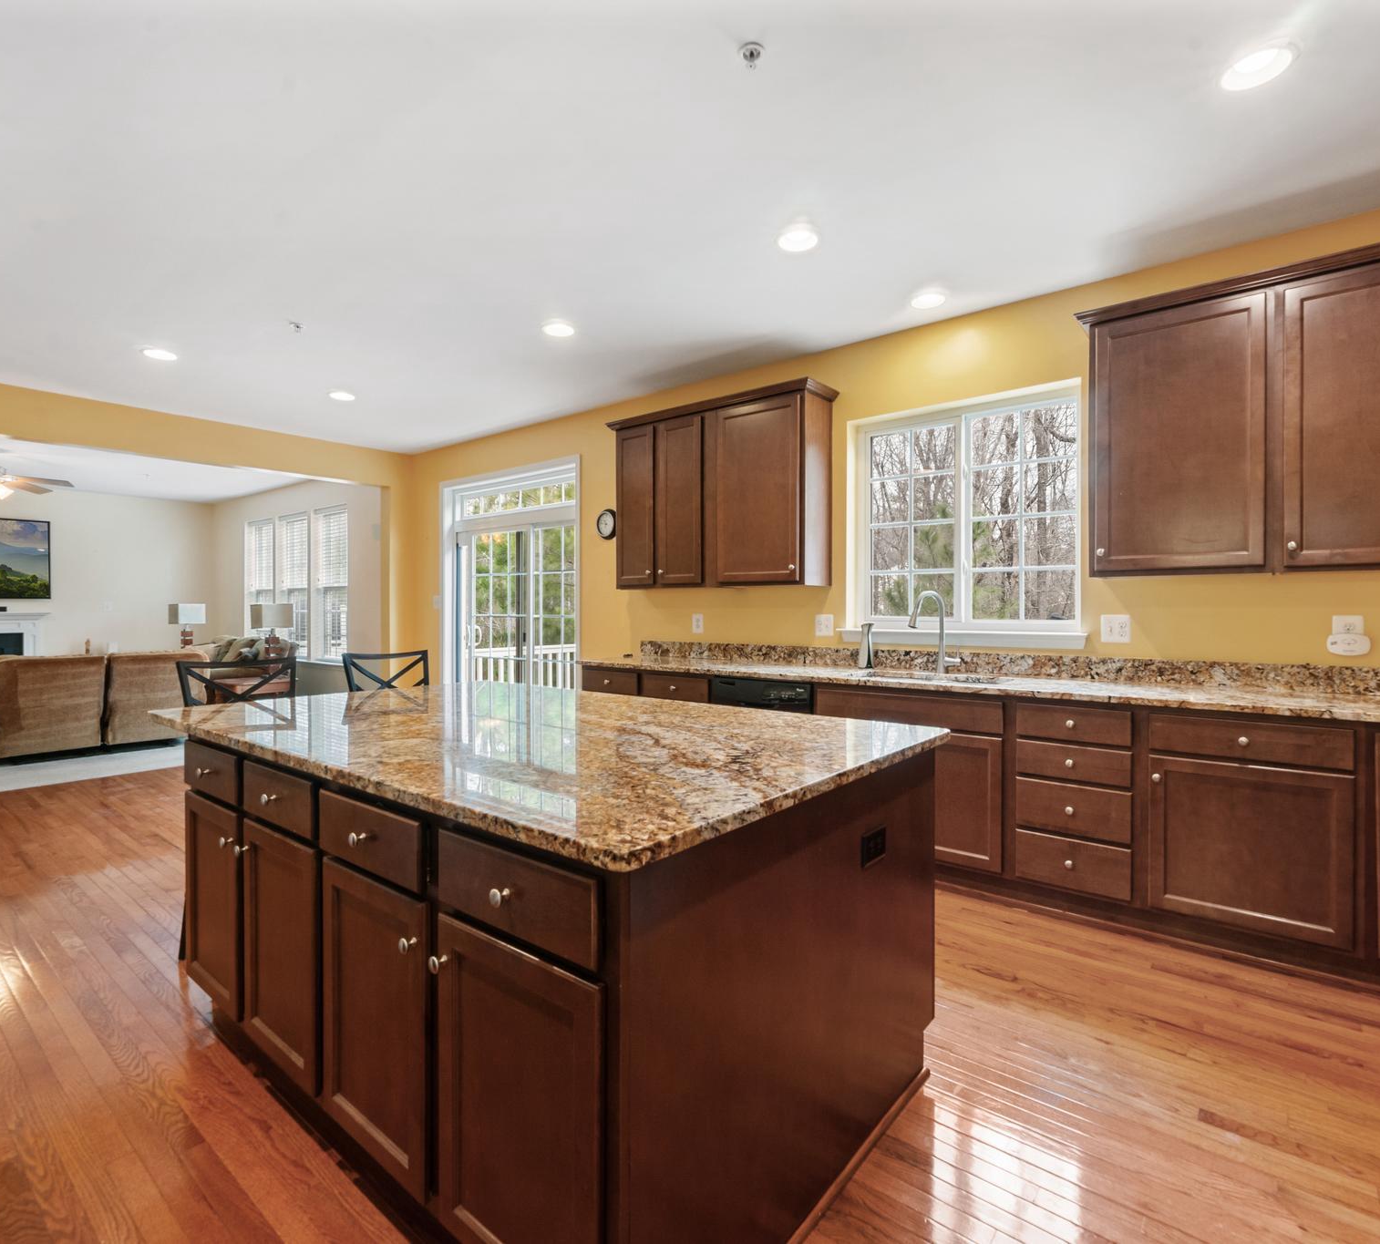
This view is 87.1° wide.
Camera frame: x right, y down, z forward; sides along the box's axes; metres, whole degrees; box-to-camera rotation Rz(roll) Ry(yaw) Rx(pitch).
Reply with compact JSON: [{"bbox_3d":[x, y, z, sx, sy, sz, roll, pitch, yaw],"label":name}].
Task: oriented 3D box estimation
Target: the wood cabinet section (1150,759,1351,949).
[{"bbox_3d":[2.039,0.765,2.649,0.557,0.555,0.500,1,1,40],"label":"wood cabinet section"}]

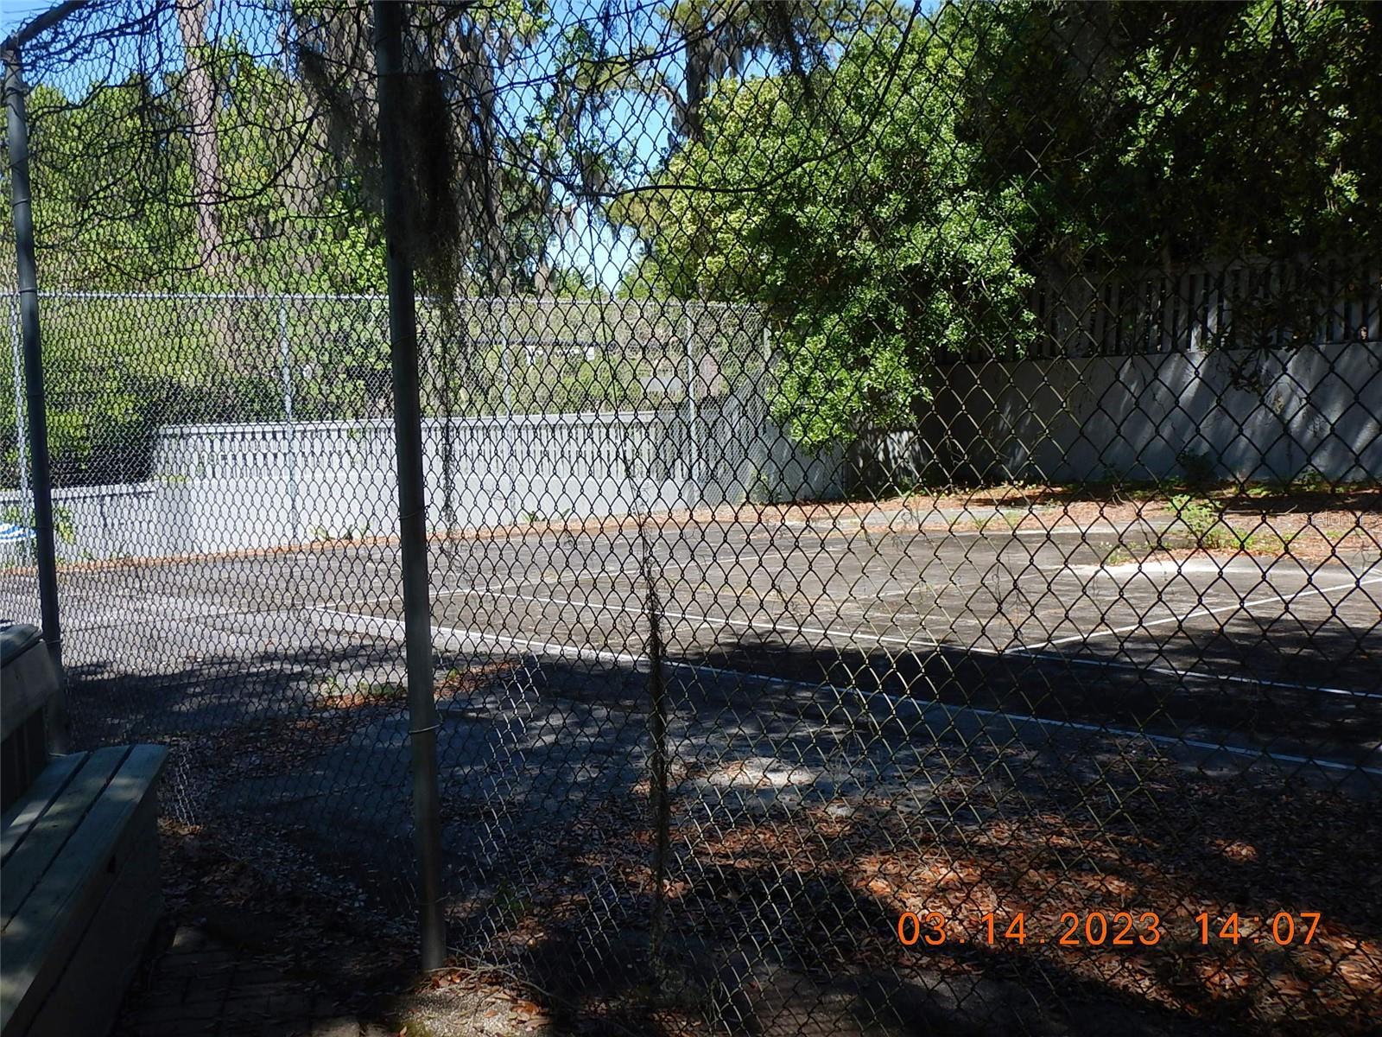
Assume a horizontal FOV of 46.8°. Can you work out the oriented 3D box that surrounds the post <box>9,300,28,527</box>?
[{"bbox_3d":[-7.140,-0.915,17.000,0.063,2.860,0.063,-5,5,-39],"label":"post"}]

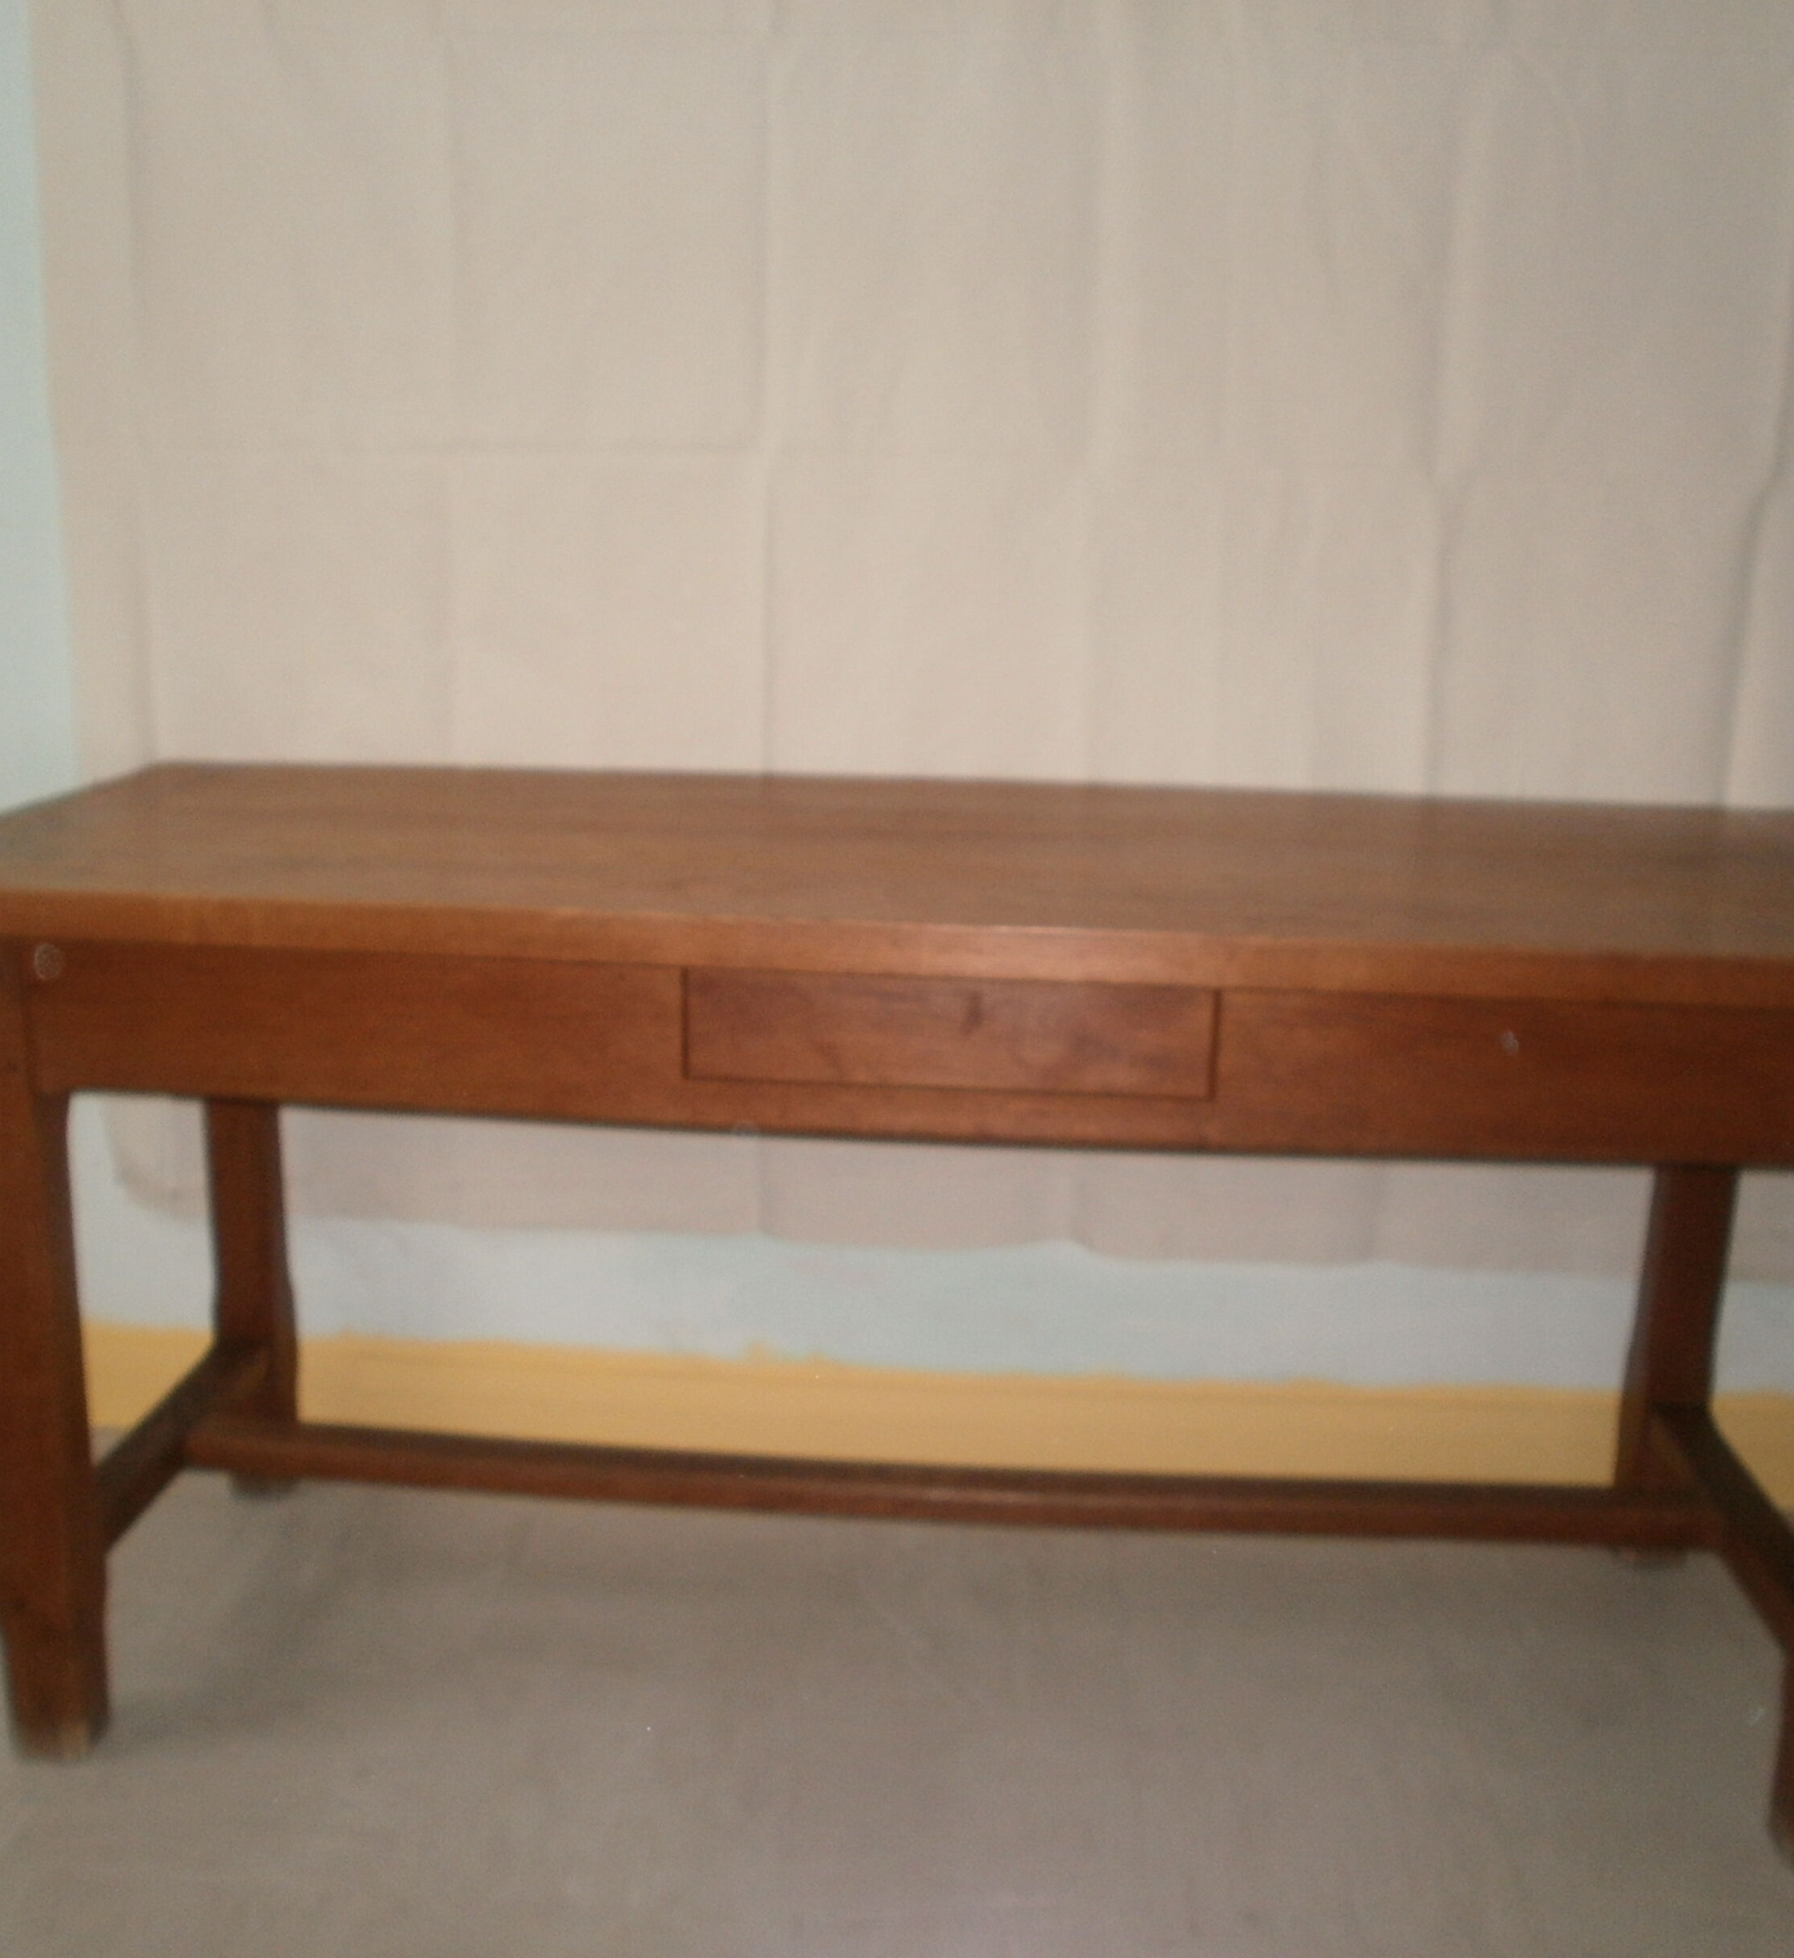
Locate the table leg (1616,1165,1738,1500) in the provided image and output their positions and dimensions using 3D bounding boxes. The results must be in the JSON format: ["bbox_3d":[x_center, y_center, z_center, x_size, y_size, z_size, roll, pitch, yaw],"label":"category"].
[{"bbox_3d":[0.794,0.264,1.963,0.067,0.700,0.067,2,14,3],"label":"table leg"}]

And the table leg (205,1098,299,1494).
[{"bbox_3d":[-0.675,0.206,2.037,0.067,0.700,0.067,2,14,3],"label":"table leg"}]

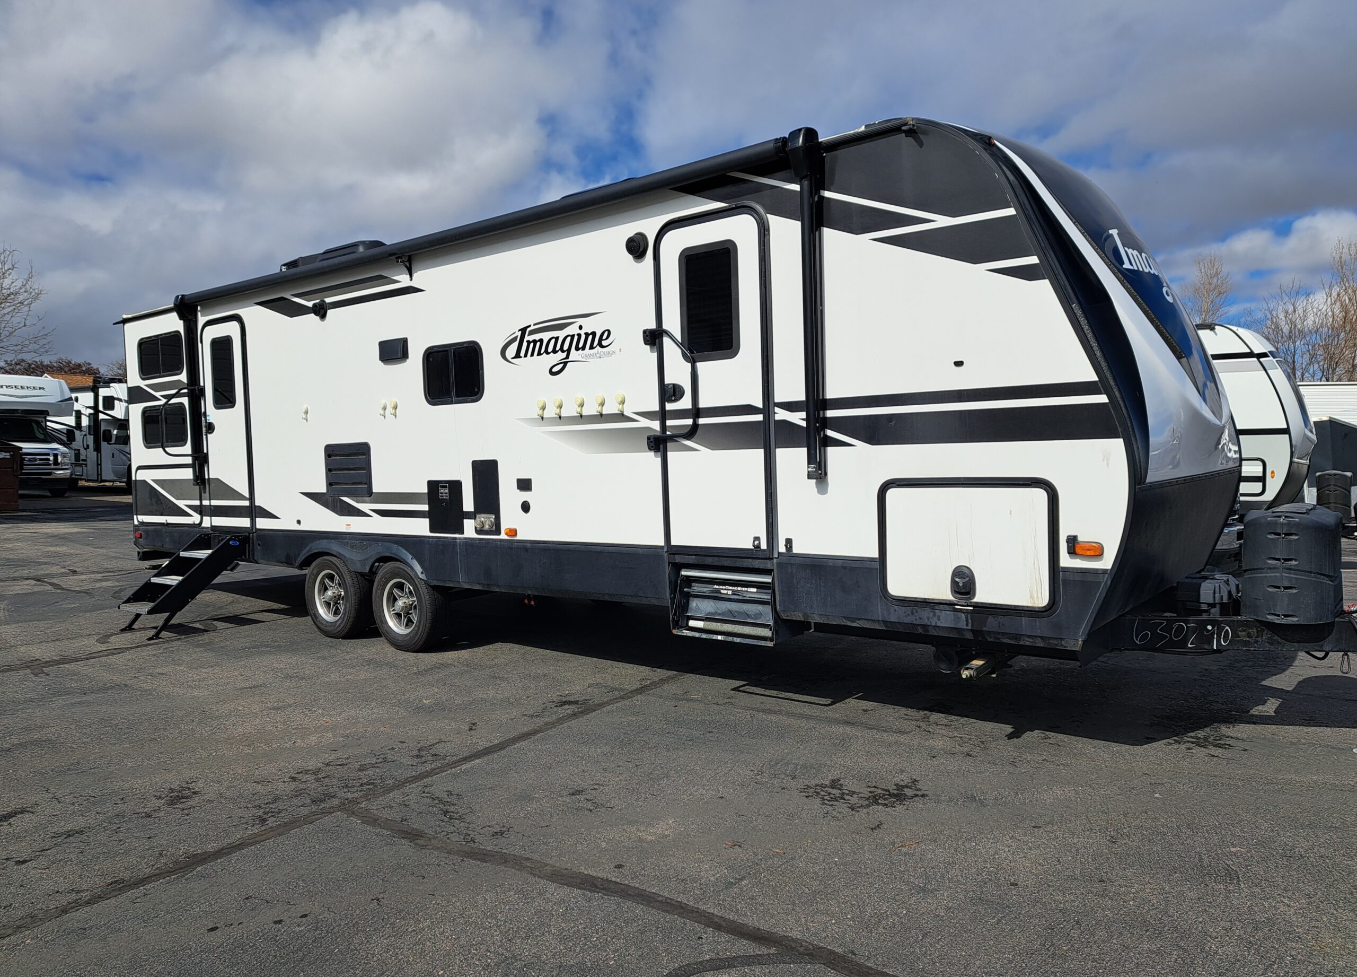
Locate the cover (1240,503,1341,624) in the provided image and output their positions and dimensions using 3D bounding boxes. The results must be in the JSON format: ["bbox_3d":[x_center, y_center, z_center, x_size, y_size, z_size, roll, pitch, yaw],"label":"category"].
[{"bbox_3d":[3.059,0.347,4.688,0.390,0.550,0.660,0,3,37],"label":"cover"}]

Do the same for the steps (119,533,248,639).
[{"bbox_3d":[-4.309,0.823,8.187,0.570,0.800,0.880,0,3,37],"label":"steps"}]

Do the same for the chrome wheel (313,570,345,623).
[{"bbox_3d":[-2.911,0.898,7.854,0.420,0.420,0.170,0,3,37],"label":"chrome wheel"}]

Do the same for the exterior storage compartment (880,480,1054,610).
[{"bbox_3d":[1.338,0.266,4.441,0.851,0.618,0.080,0,3,37],"label":"exterior storage compartment"}]

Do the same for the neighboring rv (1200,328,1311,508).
[{"bbox_3d":[4.923,-0.647,13.124,8.000,2.900,2.450,0,3,37],"label":"neighboring rv"}]

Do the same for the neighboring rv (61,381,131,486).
[{"bbox_3d":[-16.500,-1.580,28.200,7.600,3.300,2.500,2,3,37],"label":"neighboring rv"}]

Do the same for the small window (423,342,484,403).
[{"bbox_3d":[-1.576,-0.804,6.570,0.644,0.413,0.060,0,3,37],"label":"small window"}]

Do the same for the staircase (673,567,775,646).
[{"bbox_3d":[0.345,0.646,5.417,0.720,0.410,0.380,0,3,37],"label":"staircase"}]

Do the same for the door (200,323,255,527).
[{"bbox_3d":[-4.052,-0.555,8.464,0.770,1.890,0.070,0,3,37],"label":"door"}]

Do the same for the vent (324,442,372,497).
[{"bbox_3d":[-2.592,-0.141,7.385,0.615,0.425,0.040,0,3,37],"label":"vent"}]

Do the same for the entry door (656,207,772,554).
[{"bbox_3d":[0.196,-0.575,5.251,0.770,1.890,0.070,0,3,37],"label":"entry door"}]

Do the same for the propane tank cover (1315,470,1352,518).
[{"bbox_3d":[7.619,0.104,10.940,0.370,0.600,0.650,0,3,37],"label":"propane tank cover"}]

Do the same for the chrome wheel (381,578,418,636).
[{"bbox_3d":[-2.148,0.914,7.278,0.420,0.420,0.170,0,3,37],"label":"chrome wheel"}]

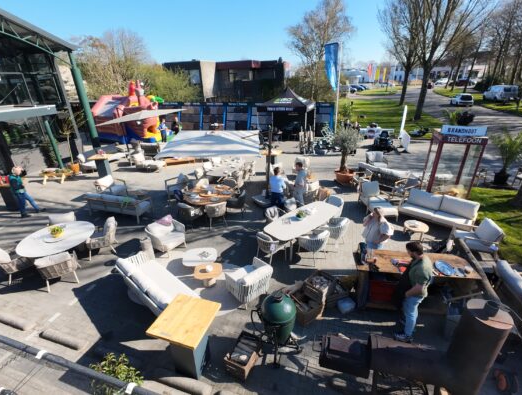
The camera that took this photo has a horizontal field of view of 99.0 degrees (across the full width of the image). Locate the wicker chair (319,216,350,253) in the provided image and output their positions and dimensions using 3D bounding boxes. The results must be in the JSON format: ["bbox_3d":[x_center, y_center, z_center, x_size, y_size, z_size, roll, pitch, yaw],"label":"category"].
[{"bbox_3d":[1.989,0.926,6.052,0.600,0.780,0.600,-18,28,-31],"label":"wicker chair"}]

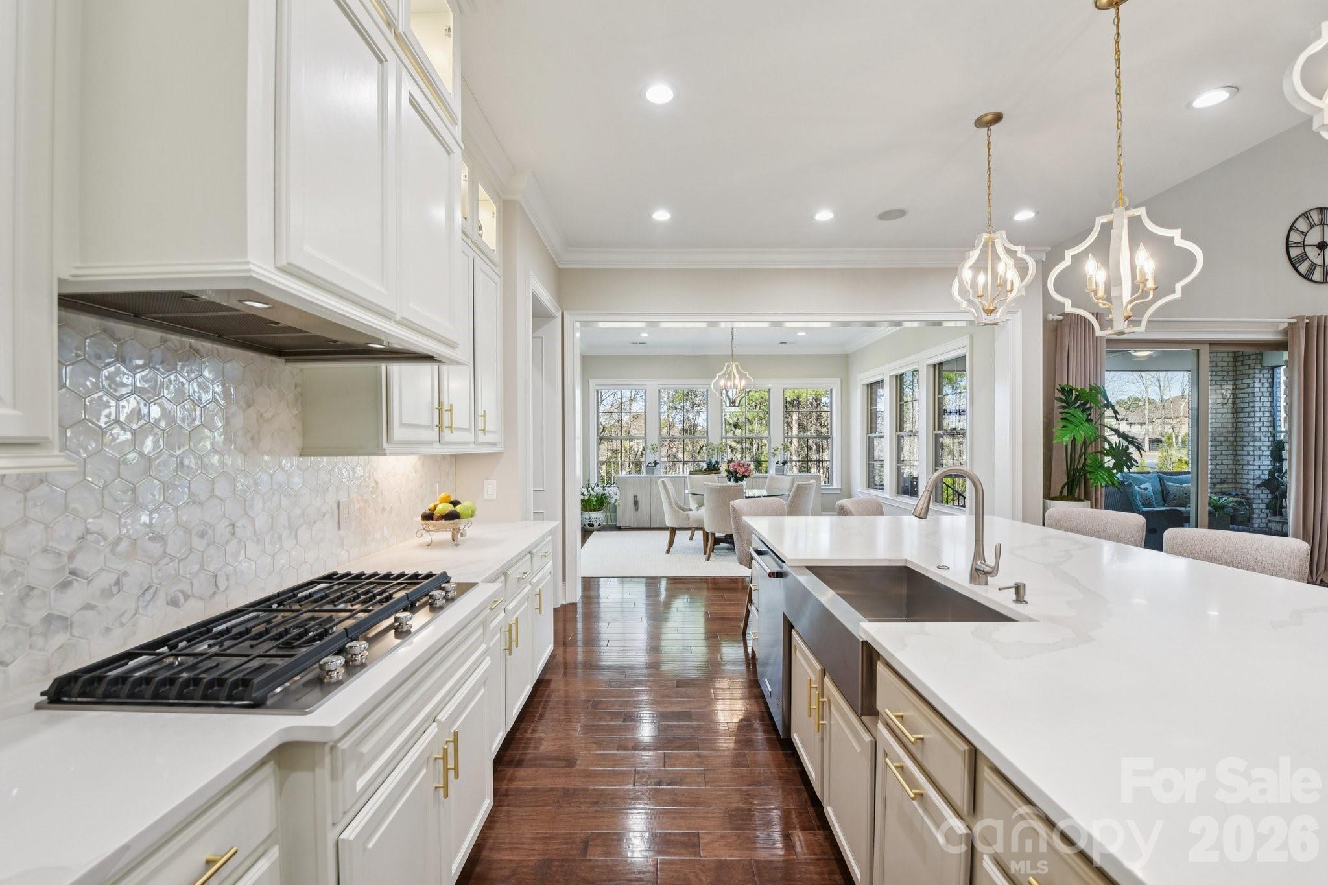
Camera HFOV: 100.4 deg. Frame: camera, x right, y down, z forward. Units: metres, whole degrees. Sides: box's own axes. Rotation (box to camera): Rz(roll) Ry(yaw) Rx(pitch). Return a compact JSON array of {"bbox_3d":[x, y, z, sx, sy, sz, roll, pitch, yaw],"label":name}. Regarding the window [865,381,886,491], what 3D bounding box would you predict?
[{"bbox_3d":[3.200,-0.100,8.280,0.120,1.640,0.870,0,0,0],"label":"window"}]

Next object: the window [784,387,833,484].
[{"bbox_3d":[2.480,-0.115,9.500,0.860,1.670,0.100,0,0,0],"label":"window"}]

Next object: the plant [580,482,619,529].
[{"bbox_3d":[-1.030,1.010,8.850,0.630,0.770,0.580,0,0,0],"label":"plant"}]

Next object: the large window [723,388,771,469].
[{"bbox_3d":[1.418,-0.100,9.450,0.840,1.650,0.120,0,0,0],"label":"large window"}]

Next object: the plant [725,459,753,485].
[{"bbox_3d":[1.010,0.405,7.370,0.390,0.370,0.380,0,0,0],"label":"plant"}]

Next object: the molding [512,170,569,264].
[{"bbox_3d":[-0.843,-1.563,4.015,0.100,0.143,1.380,0,0,0],"label":"molding"}]

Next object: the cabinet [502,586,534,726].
[{"bbox_3d":[-0.975,0.990,2.640,0.600,0.570,0.490,0,0,0],"label":"cabinet"}]

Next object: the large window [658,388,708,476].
[{"bbox_3d":[0.337,-0.100,9.450,0.850,1.650,0.120,0,0,0],"label":"large window"}]

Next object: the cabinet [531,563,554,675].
[{"bbox_3d":[-0.975,0.990,3.170,0.600,0.570,0.520,0,0,0],"label":"cabinet"}]

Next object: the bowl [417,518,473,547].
[{"bbox_3d":[-1.035,0.417,2.620,0.260,0.120,0.240,0,0,0],"label":"bowl"}]

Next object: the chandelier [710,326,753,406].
[{"bbox_3d":[0.885,-1.050,7.170,0.560,1.190,0.560,0,0,0],"label":"chandelier"}]

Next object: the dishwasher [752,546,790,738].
[{"bbox_3d":[0.800,0.925,2.700,0.620,0.780,0.600,0,0,0],"label":"dishwasher"}]

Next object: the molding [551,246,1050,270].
[{"bbox_3d":[1.175,-1.580,4.730,4.170,0.150,0.120,0,0,0],"label":"molding"}]

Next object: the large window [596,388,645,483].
[{"bbox_3d":[-0.745,-0.100,9.450,0.840,1.650,0.120,0,0,0],"label":"large window"}]

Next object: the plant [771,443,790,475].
[{"bbox_3d":[1.930,0.275,9.140,0.310,0.510,0.240,0,0,0],"label":"plant"}]

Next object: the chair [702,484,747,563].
[{"bbox_3d":[0.770,0.925,6.750,0.500,0.920,0.620,0,0,15],"label":"chair"}]

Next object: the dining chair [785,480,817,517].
[{"bbox_3d":[1.520,0.945,6.780,0.630,0.930,0.530,0,0,41],"label":"dining chair"}]

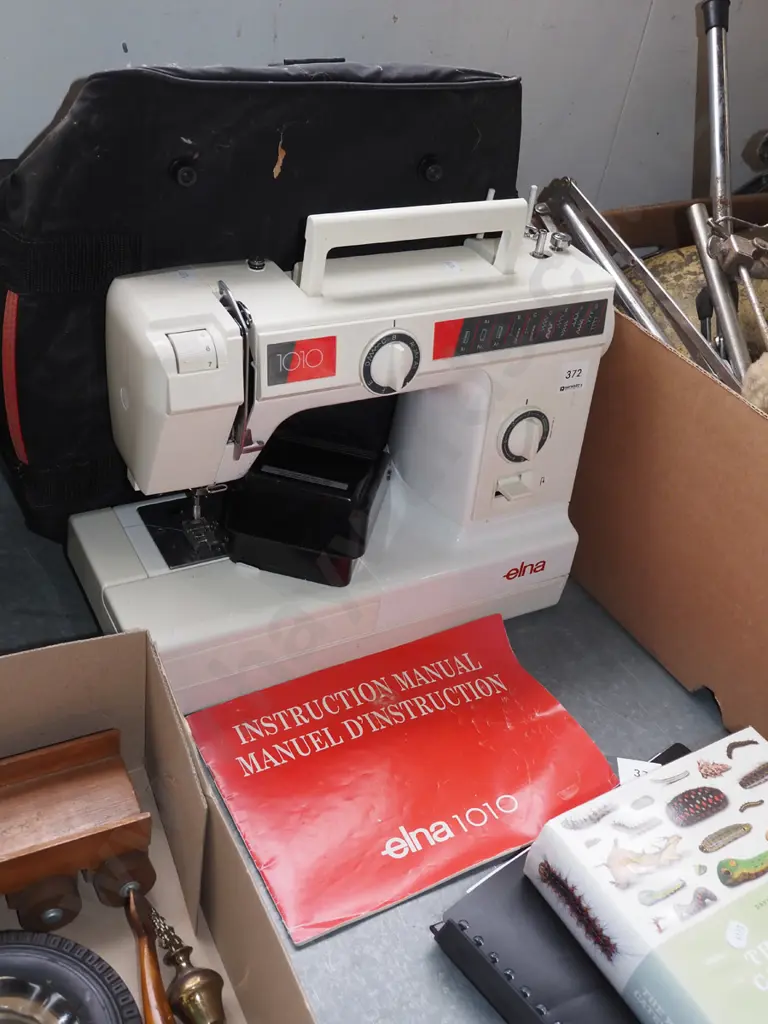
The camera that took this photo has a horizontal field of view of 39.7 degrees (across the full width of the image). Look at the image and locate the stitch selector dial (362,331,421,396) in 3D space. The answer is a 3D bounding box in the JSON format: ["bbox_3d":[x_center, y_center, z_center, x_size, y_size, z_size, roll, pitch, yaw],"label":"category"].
[{"bbox_3d":[0.008,-0.099,0.725,0.047,0.047,0.017,-13,37,-27],"label":"stitch selector dial"}]

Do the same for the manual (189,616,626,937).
[{"bbox_3d":[0.016,0.169,0.738,0.255,0.020,0.181,-14,45,-26],"label":"manual"}]

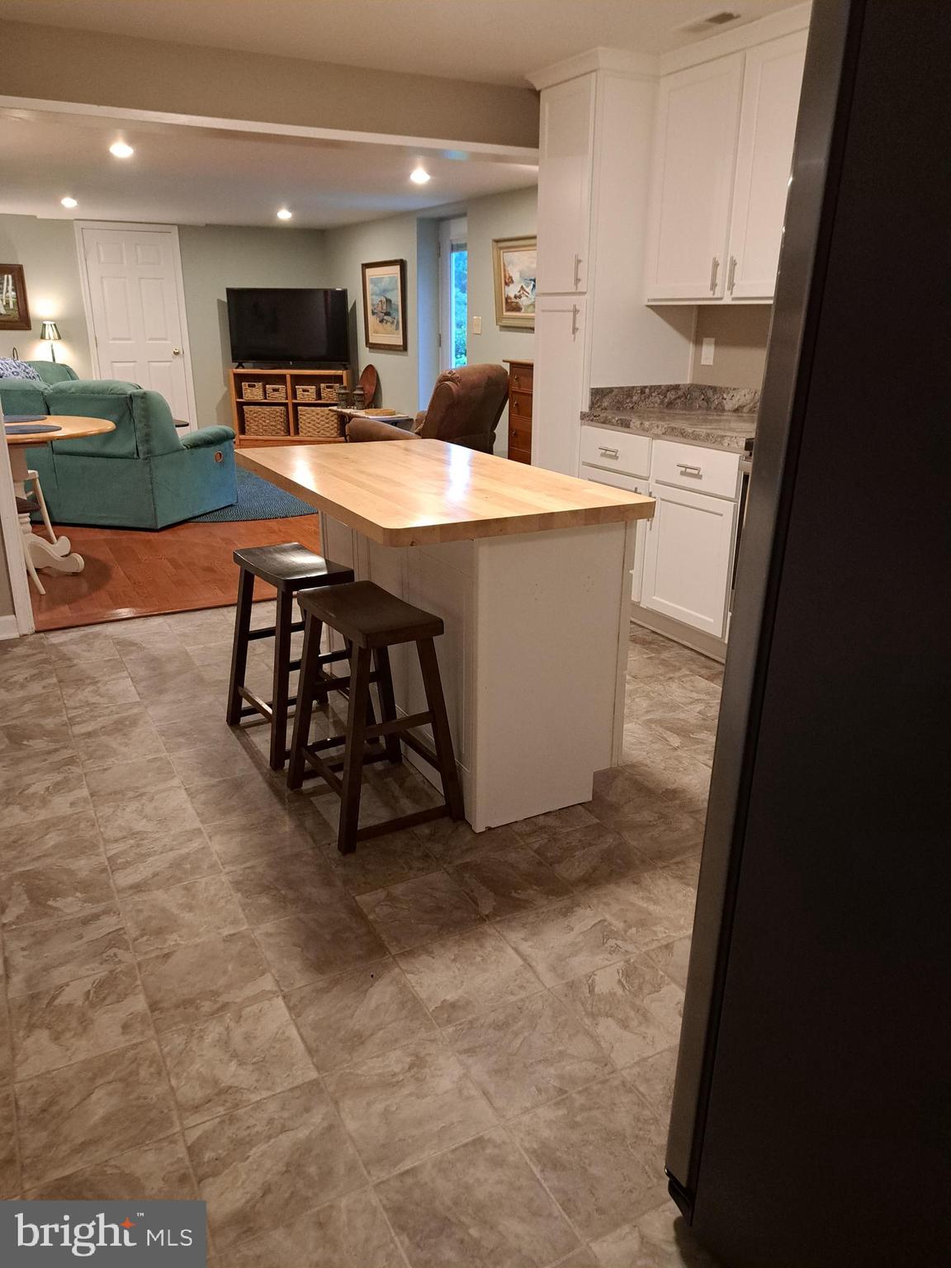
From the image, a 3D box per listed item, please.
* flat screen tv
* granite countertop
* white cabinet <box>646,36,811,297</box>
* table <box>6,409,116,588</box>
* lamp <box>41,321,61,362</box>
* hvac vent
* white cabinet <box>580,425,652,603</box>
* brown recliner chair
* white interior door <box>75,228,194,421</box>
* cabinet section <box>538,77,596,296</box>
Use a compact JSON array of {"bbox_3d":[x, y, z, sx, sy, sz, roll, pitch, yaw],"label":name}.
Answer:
[{"bbox_3d":[-1.788,-2.948,8.473,1.153,0.704,0.090,1,20,2],"label":"flat screen tv"},{"bbox_3d":[1.017,-0.960,3.829,0.650,0.140,1.060,-10,22,-26],"label":"granite countertop"},{"bbox_3d":[1.188,-1.839,3.598,0.318,0.929,1.025,-10,23,-27],"label":"white cabinet"},{"bbox_3d":[-2.576,-0.760,4.929,1.131,0.770,1.091,-10,23,-27],"label":"table"},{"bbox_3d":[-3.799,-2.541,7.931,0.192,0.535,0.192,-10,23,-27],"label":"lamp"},{"bbox_3d":[0.875,-2.278,3.280,0.126,0.020,0.288,-10,23,-27],"label":"hvac vent"},{"bbox_3d":[0.886,-0.601,4.210,0.610,0.780,0.530,-10,22,-26],"label":"white cabinet"},{"bbox_3d":[-0.342,-1.347,6.161,0.860,1.040,0.940,-17,26,-40],"label":"brown recliner chair"},{"bbox_3d":[-3.192,-2.720,8.424,0.810,2.050,0.060,-10,22,-26],"label":"white interior door"},{"bbox_3d":[0.404,-2.024,4.026,0.030,0.870,0.430,-10,22,-26],"label":"cabinet section"}]

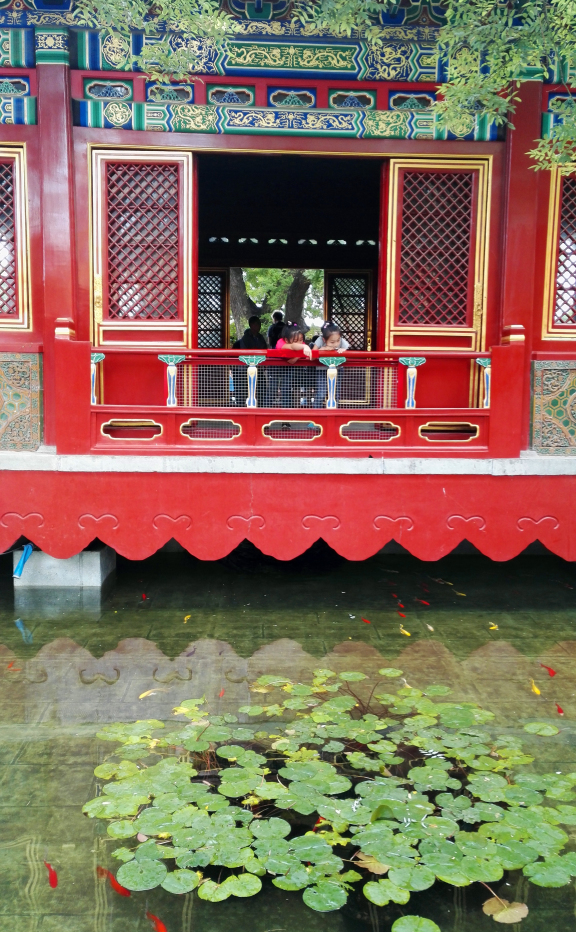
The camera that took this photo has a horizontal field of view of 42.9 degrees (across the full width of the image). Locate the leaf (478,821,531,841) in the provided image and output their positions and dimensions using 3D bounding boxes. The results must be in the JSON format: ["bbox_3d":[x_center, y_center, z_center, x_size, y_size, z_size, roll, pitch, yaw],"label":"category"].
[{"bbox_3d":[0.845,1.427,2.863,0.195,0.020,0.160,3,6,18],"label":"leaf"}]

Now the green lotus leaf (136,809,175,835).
[{"bbox_3d":[-0.536,1.449,2.988,0.179,0.025,0.177,1,7,-2],"label":"green lotus leaf"}]

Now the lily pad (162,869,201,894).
[{"bbox_3d":[-0.386,1.492,2.631,0.136,0.025,0.136,1,7,-2],"label":"lily pad"}]

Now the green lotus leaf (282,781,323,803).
[{"bbox_3d":[0.064,1.431,3.214,0.175,0.025,0.179,1,7,-2],"label":"green lotus leaf"}]

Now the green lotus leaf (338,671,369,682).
[{"bbox_3d":[0.395,1.269,4.433,0.172,0.020,0.166,1,6,5],"label":"green lotus leaf"}]

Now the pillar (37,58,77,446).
[{"bbox_3d":[-2.020,-1.810,6.377,0.300,3.293,0.300,1,6,-3],"label":"pillar"}]

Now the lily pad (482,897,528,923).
[{"bbox_3d":[0.746,1.521,2.514,0.158,0.025,0.141,1,7,-2],"label":"lily pad"}]

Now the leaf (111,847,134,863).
[{"bbox_3d":[-0.606,1.423,2.694,0.086,0.020,0.091,0,6,-13],"label":"leaf"}]

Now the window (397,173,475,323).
[{"bbox_3d":[1.252,-1.850,6.254,0.640,1.300,0.060,1,7,-2],"label":"window"}]

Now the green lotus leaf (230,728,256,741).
[{"bbox_3d":[-0.222,1.335,3.658,0.120,0.020,0.133,0,6,-3],"label":"green lotus leaf"}]

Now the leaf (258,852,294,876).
[{"bbox_3d":[-0.021,1.486,2.738,0.131,0.020,0.128,1,5,0],"label":"leaf"}]

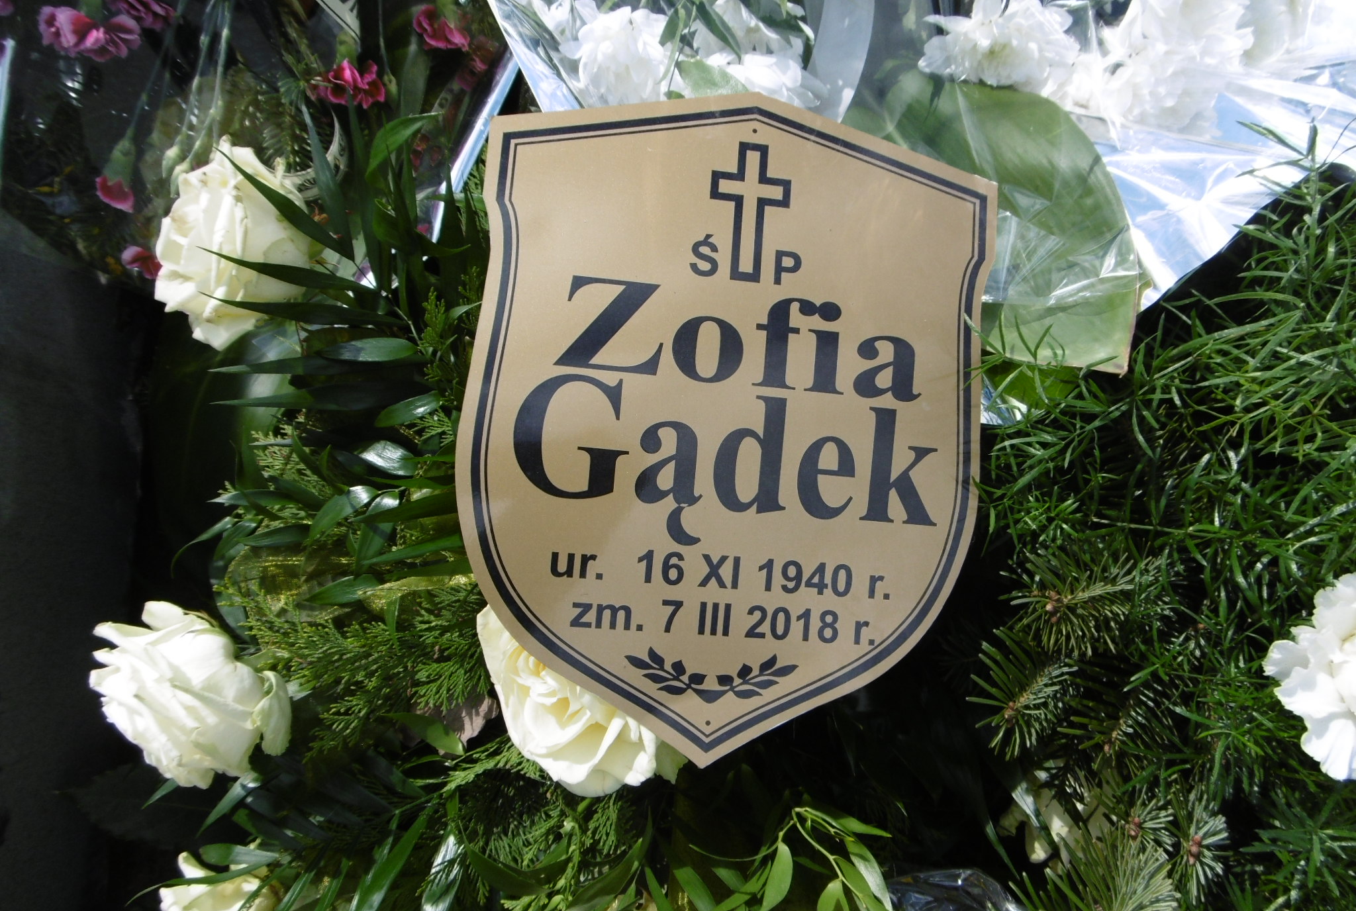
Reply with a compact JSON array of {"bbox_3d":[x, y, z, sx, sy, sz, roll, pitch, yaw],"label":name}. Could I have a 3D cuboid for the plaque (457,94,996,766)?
[{"bbox_3d":[0.021,-0.012,0.371,0.208,0.004,0.268,5,87,-7],"label":"plaque"}]

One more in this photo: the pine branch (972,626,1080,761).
[{"bbox_3d":[0.152,0.103,0.410,0.050,0.045,0.060,27,36,19],"label":"pine branch"}]

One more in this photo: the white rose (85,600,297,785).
[{"bbox_3d":[-0.211,0.102,0.405,0.064,0.080,0.080,-34,91,-26],"label":"white rose"}]

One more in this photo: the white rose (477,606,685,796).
[{"bbox_3d":[-0.041,0.103,0.403,0.088,0.066,0.088,-5,74,17],"label":"white rose"}]

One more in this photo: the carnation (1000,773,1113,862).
[{"bbox_3d":[0.185,0.173,0.455,0.058,0.045,0.058,-3,60,5],"label":"carnation"}]

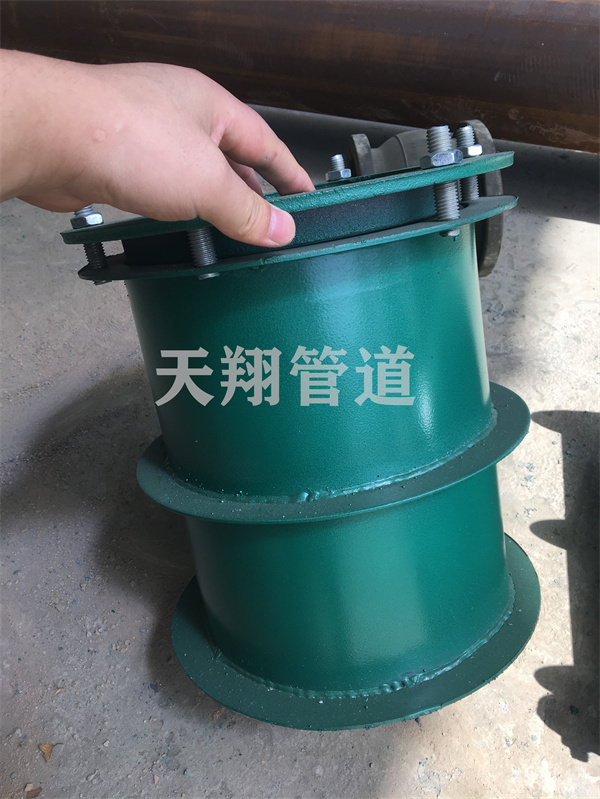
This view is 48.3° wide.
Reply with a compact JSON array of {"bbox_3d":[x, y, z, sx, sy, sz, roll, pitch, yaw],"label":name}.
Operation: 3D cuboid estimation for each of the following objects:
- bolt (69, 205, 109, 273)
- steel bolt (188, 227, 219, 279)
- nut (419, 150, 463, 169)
[{"bbox_3d":[-0.127,-0.098,0.408,0.020,0.045,0.021,-14,18,-14],"label":"bolt"},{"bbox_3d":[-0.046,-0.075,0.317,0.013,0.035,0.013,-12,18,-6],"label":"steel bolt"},{"bbox_3d":[0.069,-0.116,0.325,0.021,0.007,0.019,-5,18,14],"label":"nut"}]

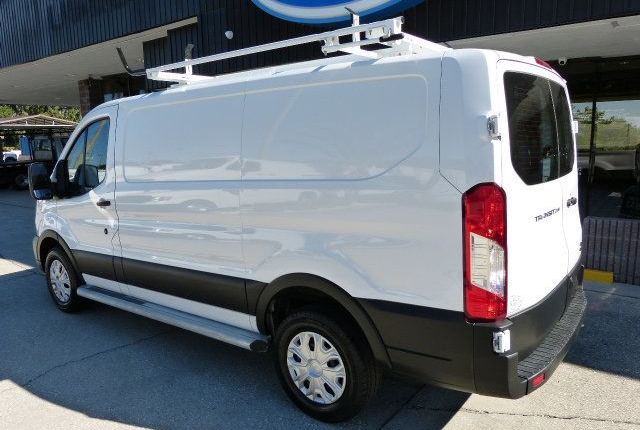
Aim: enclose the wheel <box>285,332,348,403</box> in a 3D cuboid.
[{"bbox_3d":[0.009,0.884,2.739,0.439,0.439,0.143,4,11,38],"label":"wheel"}]

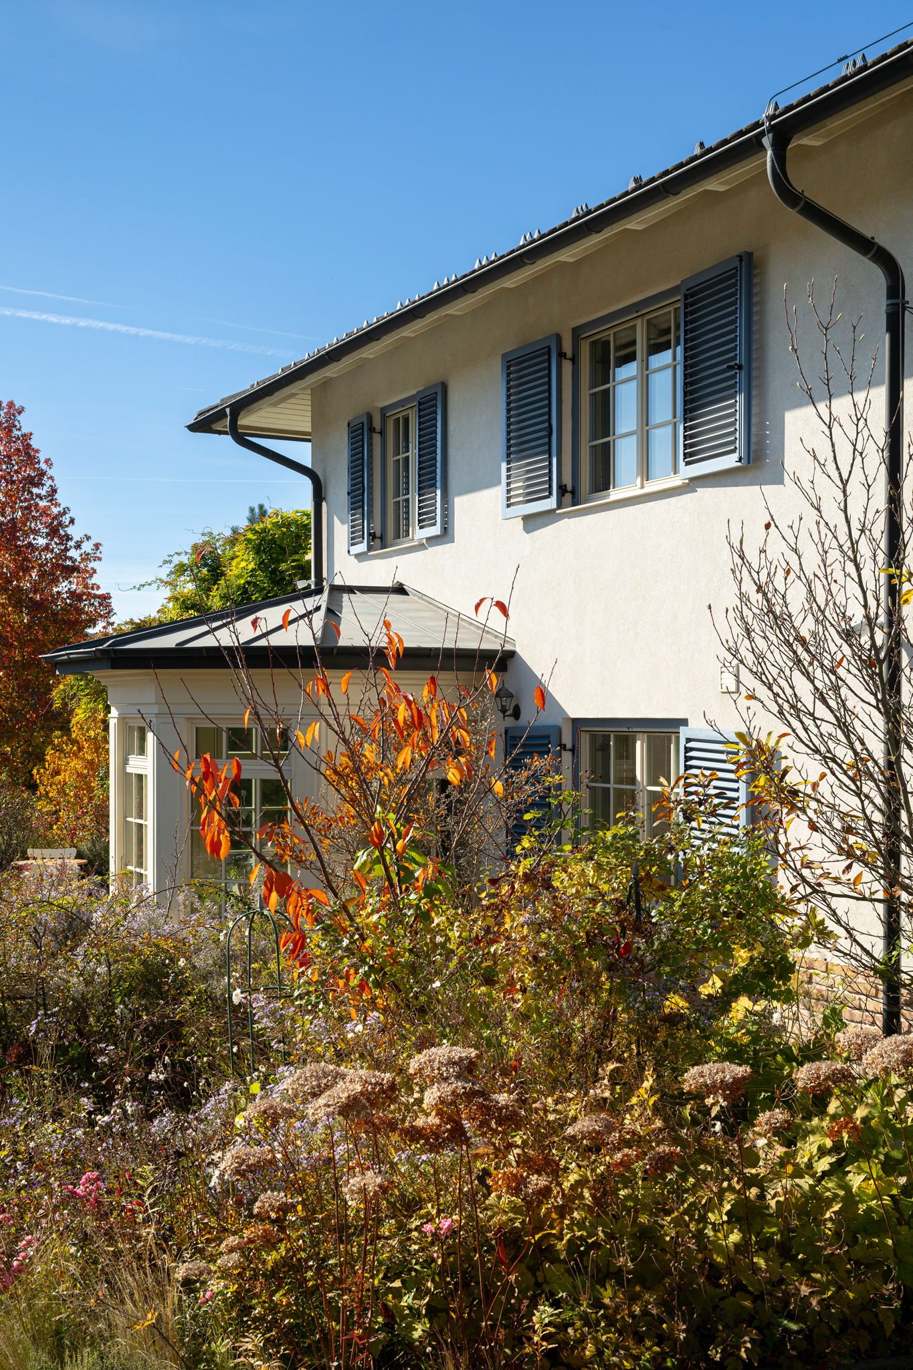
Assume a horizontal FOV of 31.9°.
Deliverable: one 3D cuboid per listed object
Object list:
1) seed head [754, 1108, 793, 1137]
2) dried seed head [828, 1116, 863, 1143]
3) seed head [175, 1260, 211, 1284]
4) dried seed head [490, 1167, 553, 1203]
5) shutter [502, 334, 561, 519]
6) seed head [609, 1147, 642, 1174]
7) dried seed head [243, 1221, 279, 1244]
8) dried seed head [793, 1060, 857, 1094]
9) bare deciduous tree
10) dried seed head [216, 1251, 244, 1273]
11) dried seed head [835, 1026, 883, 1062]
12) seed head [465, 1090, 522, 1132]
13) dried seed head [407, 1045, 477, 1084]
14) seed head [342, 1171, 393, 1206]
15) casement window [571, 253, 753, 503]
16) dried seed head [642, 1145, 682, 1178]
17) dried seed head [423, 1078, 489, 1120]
[{"bbox_3d":[0.942,1.301,4.750,0.121,0.082,0.121,0,-1,0],"label":"seed head"},{"bbox_3d":[0.999,1.138,4.100,0.091,0.066,0.091,0,0,0],"label":"dried seed head"},{"bbox_3d":[-0.618,1.377,3.750,0.085,0.048,0.085,0,0,0],"label":"seed head"},{"bbox_3d":[0.159,1.221,3.900,0.151,0.078,0.151,0,0,0],"label":"dried seed head"},{"bbox_3d":[0.560,-1.920,12.030,0.045,1.280,0.785,0,-1,-29],"label":"shutter"},{"bbox_3d":[0.491,1.383,4.650,0.100,0.074,0.100,0,-1,0],"label":"seed head"},{"bbox_3d":[-0.556,1.559,4.550,0.105,0.064,0.105,0,-1,0],"label":"dried seed head"},{"bbox_3d":[0.969,1.031,4.200,0.166,0.082,0.166,0,0,0],"label":"dried seed head"},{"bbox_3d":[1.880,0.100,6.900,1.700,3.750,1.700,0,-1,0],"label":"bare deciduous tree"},{"bbox_3d":[-0.638,1.624,4.500,0.085,0.060,0.085,0,-1,0],"label":"dried seed head"},{"bbox_3d":[1.269,1.135,5.050,0.155,0.105,0.155,0,-1,0],"label":"dried seed head"},{"bbox_3d":[0.094,1.086,4.080,0.150,0.094,0.150,0,0,0],"label":"seed head"},{"bbox_3d":[-0.039,1.094,4.600,0.200,0.102,0.200,0,-1,0],"label":"dried seed head"},{"bbox_3d":[-0.214,1.212,3.850,0.124,0.076,0.124,0,0,0],"label":"seed head"},{"bbox_3d":[1.390,-2.010,10.970,0.200,1.380,2.100,0,-1,-28],"label":"casement window"},{"bbox_3d":[0.513,1.193,4.000,0.099,0.073,0.099,0,0,0],"label":"dried seed head"},{"bbox_3d":[0.001,1.048,4.050,0.171,0.094,0.171,0,0,0],"label":"dried seed head"}]

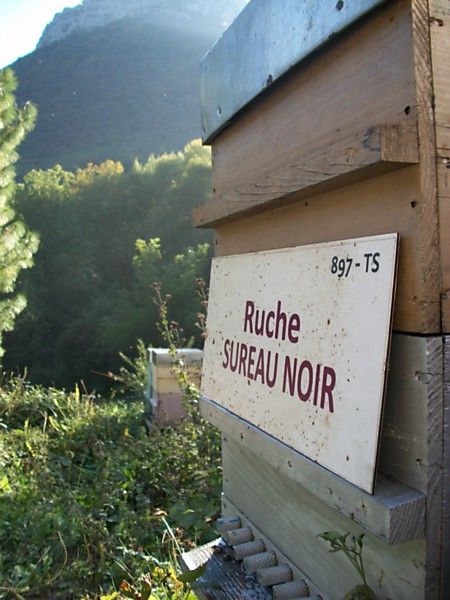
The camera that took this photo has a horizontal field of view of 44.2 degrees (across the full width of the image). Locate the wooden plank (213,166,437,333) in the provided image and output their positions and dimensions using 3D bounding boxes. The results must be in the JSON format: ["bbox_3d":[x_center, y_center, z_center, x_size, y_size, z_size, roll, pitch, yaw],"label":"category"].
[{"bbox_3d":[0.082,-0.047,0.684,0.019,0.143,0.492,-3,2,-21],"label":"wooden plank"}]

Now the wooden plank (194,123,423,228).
[{"bbox_3d":[0.053,-0.129,0.674,0.036,0.030,0.490,-3,2,-21],"label":"wooden plank"}]

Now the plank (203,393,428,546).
[{"bbox_3d":[0.064,0.179,0.683,0.035,0.031,0.488,-3,2,-21],"label":"plank"}]

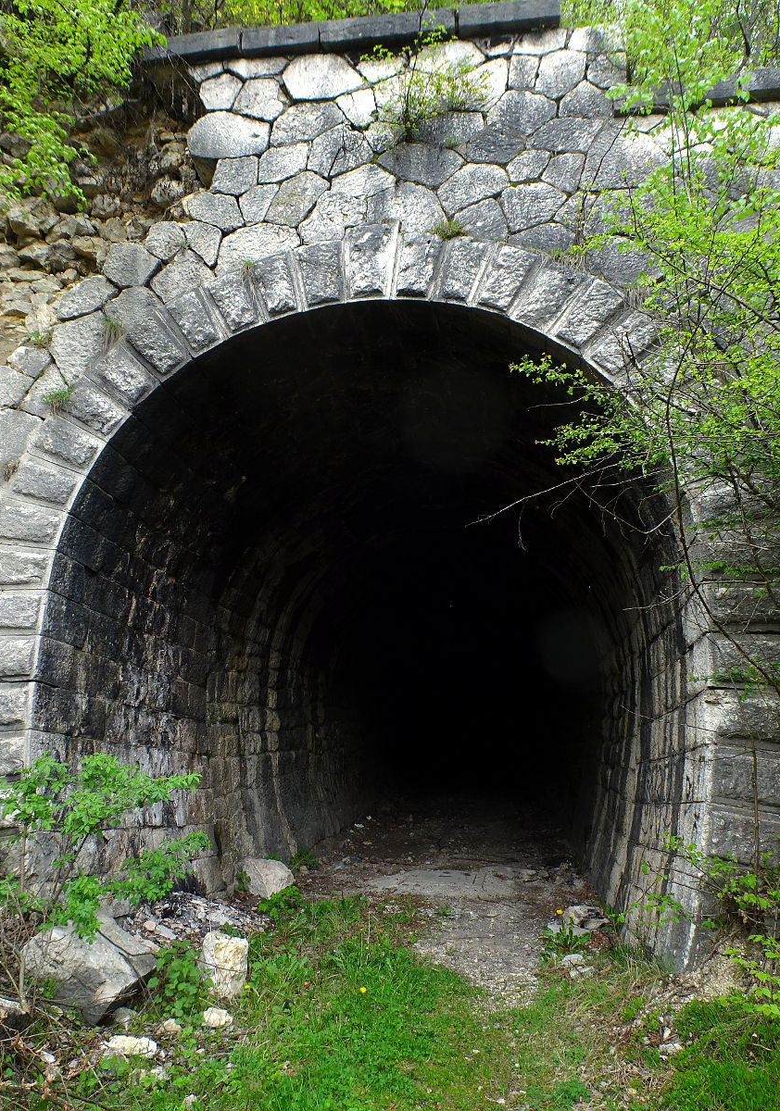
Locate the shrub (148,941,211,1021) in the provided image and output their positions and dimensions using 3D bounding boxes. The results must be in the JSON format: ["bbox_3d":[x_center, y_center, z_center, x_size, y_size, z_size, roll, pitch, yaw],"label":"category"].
[{"bbox_3d":[-1.260,2.569,4.639,0.340,0.410,0.320,0,-18,0],"label":"shrub"}]

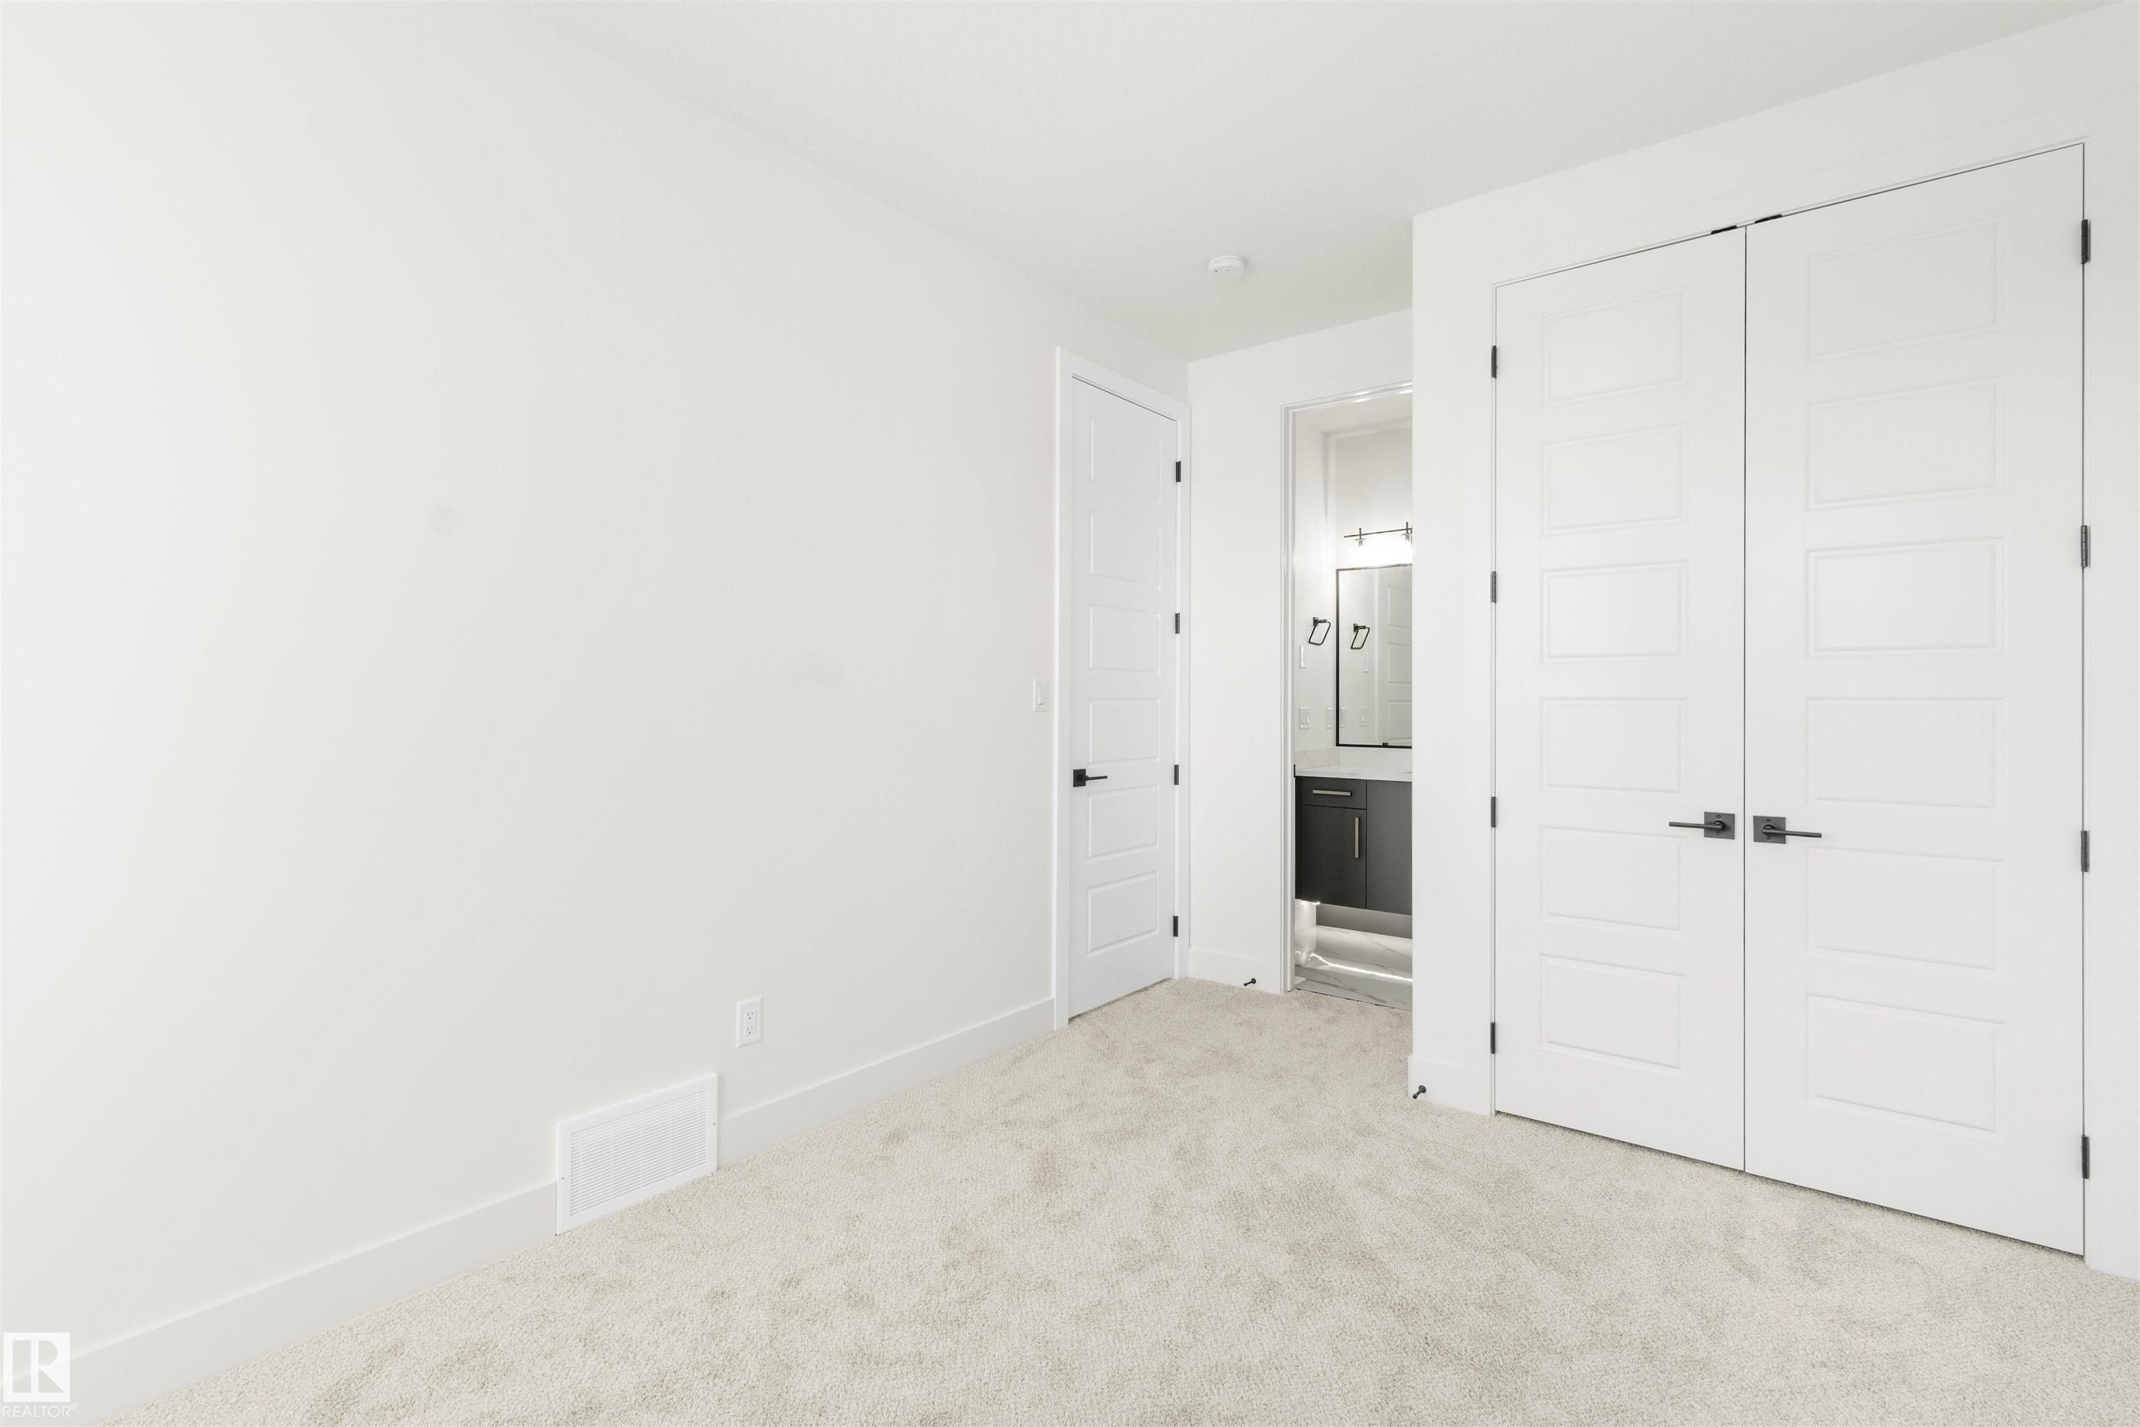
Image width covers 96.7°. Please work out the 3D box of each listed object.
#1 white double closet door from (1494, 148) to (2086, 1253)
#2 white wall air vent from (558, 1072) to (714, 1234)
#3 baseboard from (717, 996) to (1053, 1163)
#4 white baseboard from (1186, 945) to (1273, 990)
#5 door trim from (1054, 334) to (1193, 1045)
[{"bbox_3d":[1.753,-0.039,2.462,1.209,2.437,0.100,0,0,37],"label":"white double closet door"},{"bbox_3d":[-1.015,1.039,2.265,0.020,0.250,0.396,0,0,37],"label":"white wall air vent"},{"bbox_3d":[-0.477,1.109,2.969,0.020,0.126,1.375,0,0,37],"label":"baseboard"},{"bbox_3d":[0.701,1.117,4.142,0.422,0.126,0.020,0,0,37],"label":"white baseboard"},{"bbox_3d":[0.228,-0.099,3.917,0.060,2.554,0.970,0,0,37],"label":"door trim"}]

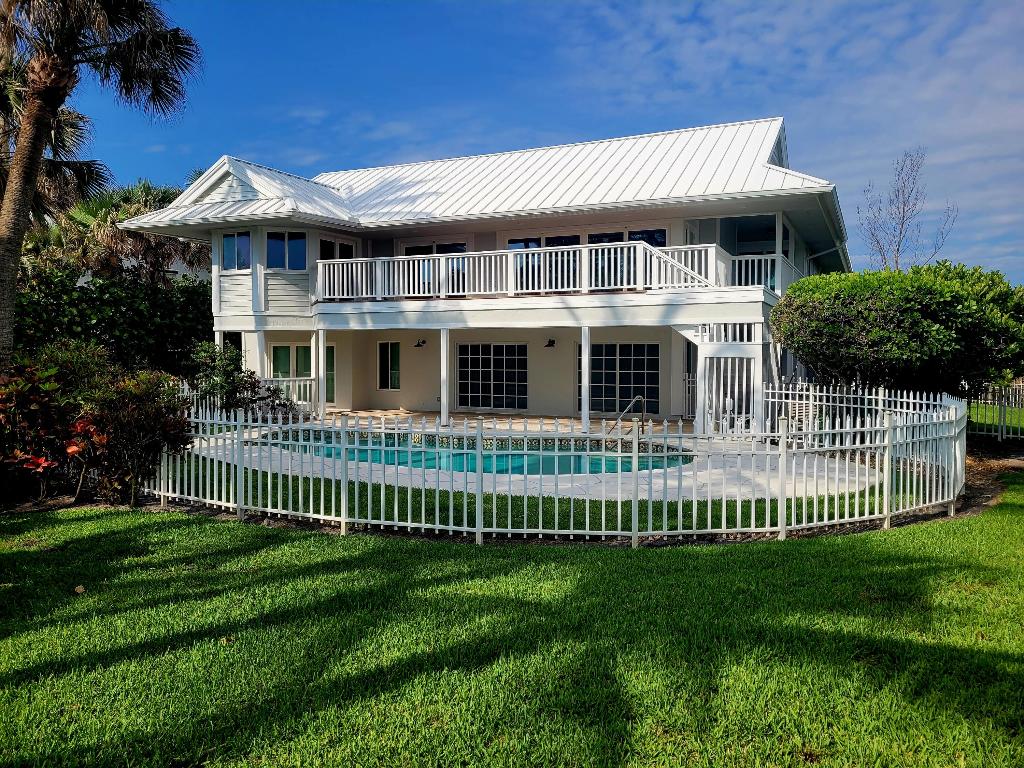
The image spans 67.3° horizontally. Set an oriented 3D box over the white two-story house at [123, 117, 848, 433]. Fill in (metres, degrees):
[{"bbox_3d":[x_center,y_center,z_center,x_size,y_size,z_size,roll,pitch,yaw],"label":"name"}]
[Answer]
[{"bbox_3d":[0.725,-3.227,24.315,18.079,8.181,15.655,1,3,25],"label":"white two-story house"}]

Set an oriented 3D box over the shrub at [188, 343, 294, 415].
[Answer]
[{"bbox_3d":[-6.618,0.032,18.823,2.500,2.092,2.200,0,3,0],"label":"shrub"}]

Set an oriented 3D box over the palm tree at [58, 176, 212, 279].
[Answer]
[{"bbox_3d":[-12.265,-2.896,24.891,4.300,7.425,4.200,0,3,0],"label":"palm tree"}]

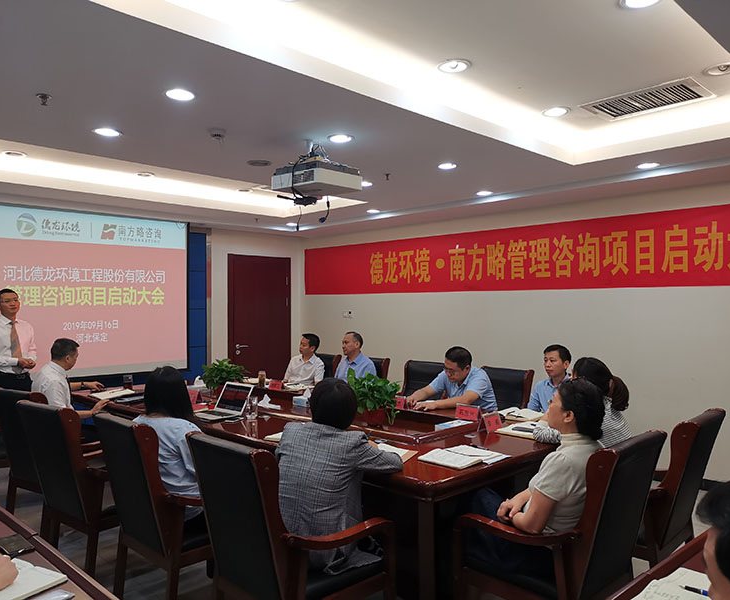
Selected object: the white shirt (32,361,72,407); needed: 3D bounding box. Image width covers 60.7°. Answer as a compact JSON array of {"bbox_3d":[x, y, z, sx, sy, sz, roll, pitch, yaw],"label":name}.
[{"bbox_3d":[-2.270,0.740,4.520,0.280,0.580,0.460,1,-1,-45],"label":"white shirt"}]

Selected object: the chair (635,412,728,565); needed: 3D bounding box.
[{"bbox_3d":[1.595,1.103,3.503,0.600,0.990,0.660,1,-1,-45],"label":"chair"}]

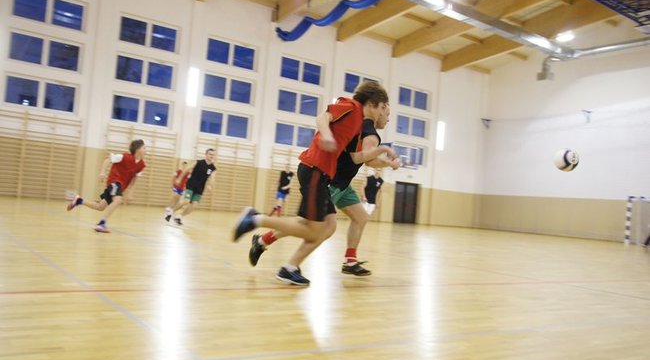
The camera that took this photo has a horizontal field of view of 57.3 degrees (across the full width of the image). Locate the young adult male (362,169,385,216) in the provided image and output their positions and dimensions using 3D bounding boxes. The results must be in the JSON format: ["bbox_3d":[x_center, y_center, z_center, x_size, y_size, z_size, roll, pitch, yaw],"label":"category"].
[{"bbox_3d":[1.101,0.496,14.400,0.580,1.740,0.500,6,-2,-25],"label":"young adult male"}]

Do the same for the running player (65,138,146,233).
[{"bbox_3d":[-3.031,0.057,8.258,0.950,1.310,0.570,4,-2,18],"label":"running player"}]

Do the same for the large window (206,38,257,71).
[{"bbox_3d":[-3.973,-5.350,25.370,2.250,0.970,0.140,6,-3,-36],"label":"large window"}]

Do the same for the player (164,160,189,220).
[{"bbox_3d":[-4.510,0.235,18.200,0.620,1.570,0.650,6,-2,-32],"label":"player"}]

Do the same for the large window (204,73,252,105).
[{"bbox_3d":[-4.101,-3.851,25.314,2.250,0.970,0.140,6,-3,-36],"label":"large window"}]

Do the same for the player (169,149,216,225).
[{"bbox_3d":[-2.590,0.146,11.635,0.750,1.480,0.580,3,-3,37],"label":"player"}]

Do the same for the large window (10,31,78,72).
[{"bbox_3d":[-10.067,-4.593,21.405,2.296,0.965,0.150,6,-3,-36],"label":"large window"}]

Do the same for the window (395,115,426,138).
[{"bbox_3d":[4.593,-2.868,31.672,2.250,0.970,0.140,6,-3,-36],"label":"window"}]

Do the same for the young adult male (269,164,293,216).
[{"bbox_3d":[-1.376,0.398,18.200,0.600,1.700,0.580,3,-3,45],"label":"young adult male"}]

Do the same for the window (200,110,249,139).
[{"bbox_3d":[-4.305,-2.400,25.698,2.296,0.965,0.150,6,-3,-36],"label":"window"}]

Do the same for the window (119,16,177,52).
[{"bbox_3d":[-6.996,-5.786,23.644,2.296,0.965,0.150,6,-3,-36],"label":"window"}]

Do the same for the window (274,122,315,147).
[{"bbox_3d":[-1.360,-2.067,27.875,2.296,0.965,0.150,6,-3,-36],"label":"window"}]

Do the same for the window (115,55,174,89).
[{"bbox_3d":[-7.123,-4.259,23.582,2.296,0.965,0.150,6,-3,-36],"label":"window"}]

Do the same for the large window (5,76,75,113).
[{"bbox_3d":[-10.026,-3.009,21.020,2.250,0.970,0.140,6,-3,-36],"label":"large window"}]

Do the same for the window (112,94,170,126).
[{"bbox_3d":[-7.128,-2.681,23.140,2.250,0.970,0.140,6,-3,-36],"label":"window"}]

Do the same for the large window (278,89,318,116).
[{"bbox_3d":[-1.233,-3.593,27.938,2.296,0.965,0.150,6,-3,-36],"label":"large window"}]

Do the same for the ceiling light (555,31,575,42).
[{"bbox_3d":[11.241,-6.721,27.878,0.450,0.200,0.900,6,-3,-36],"label":"ceiling light"}]

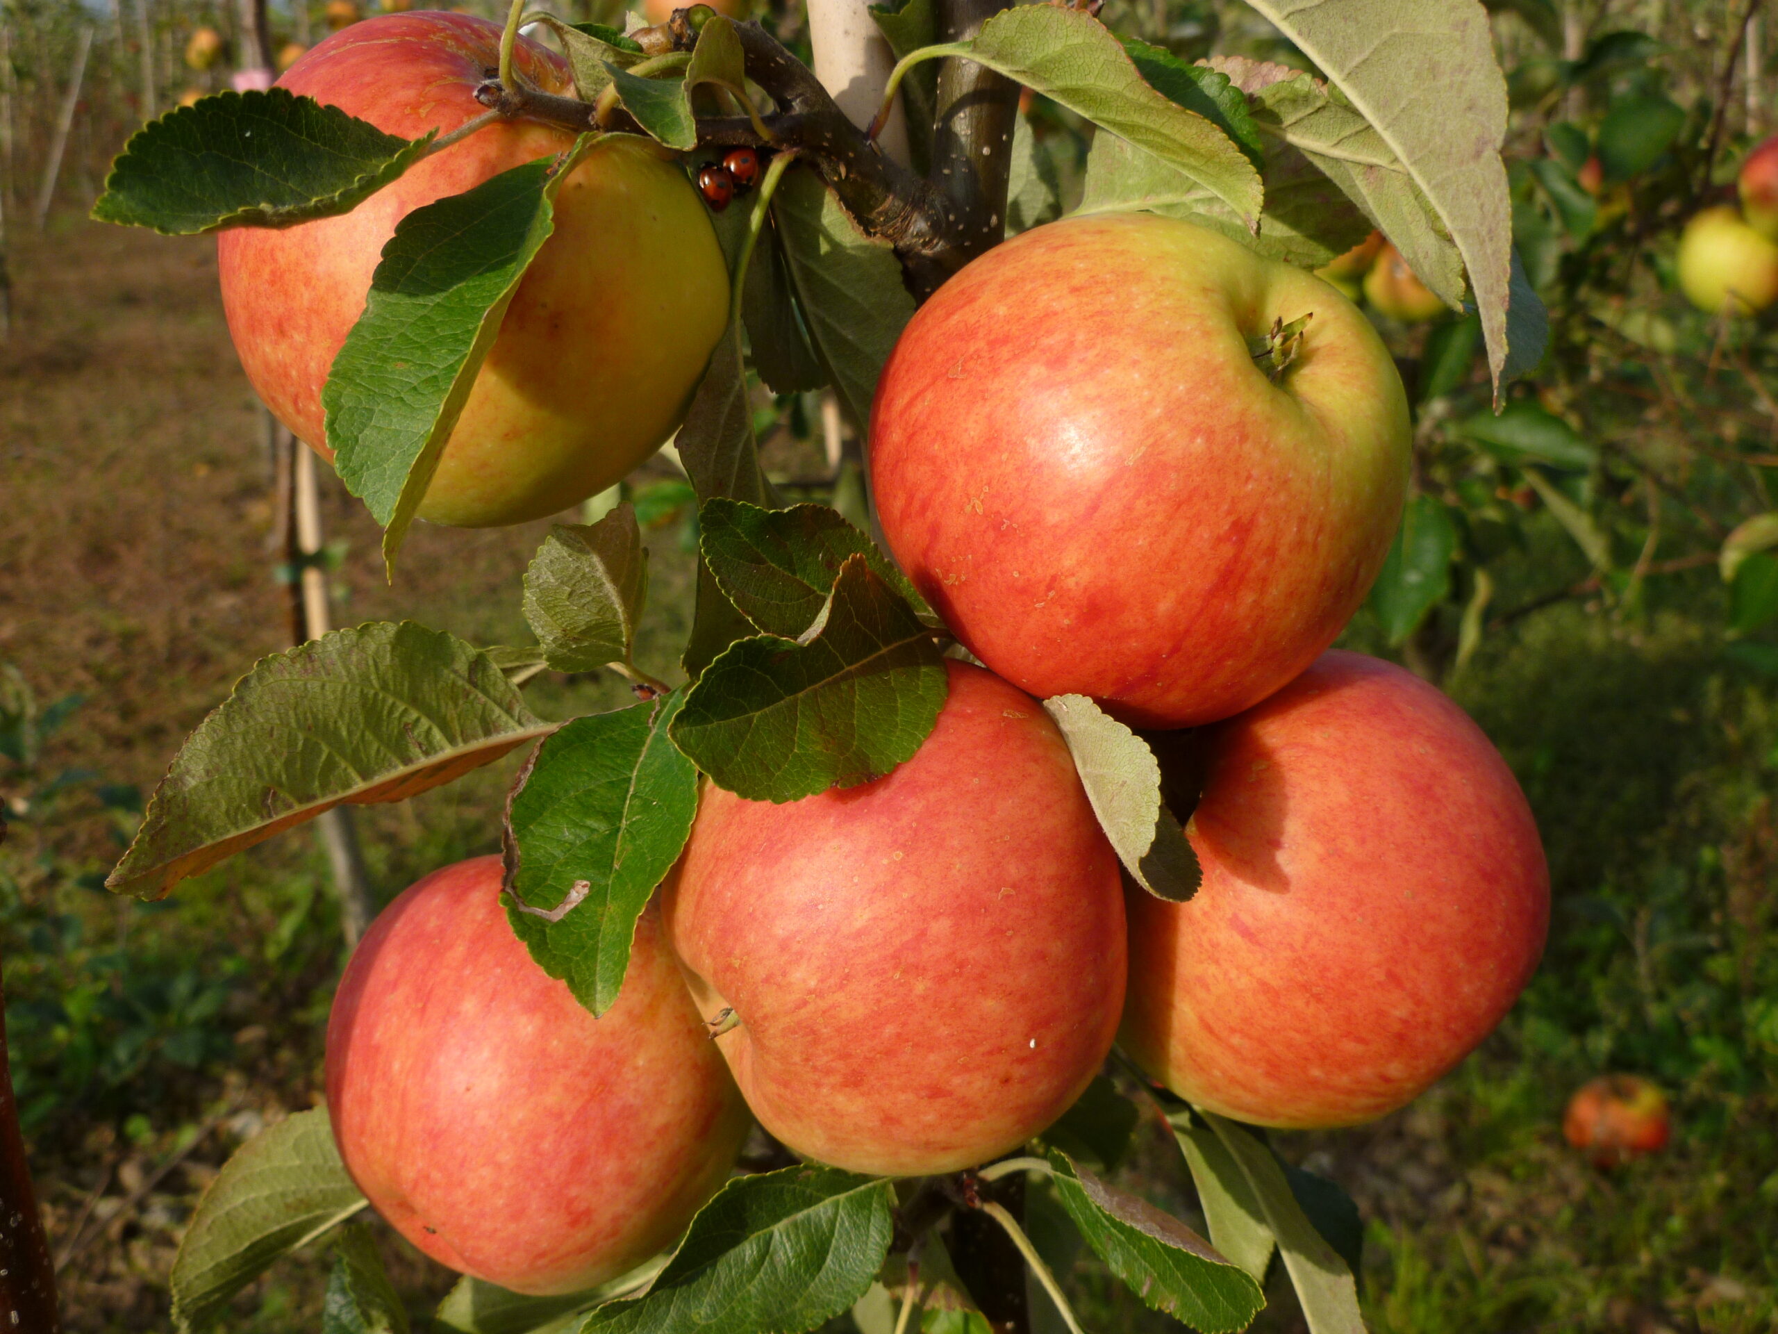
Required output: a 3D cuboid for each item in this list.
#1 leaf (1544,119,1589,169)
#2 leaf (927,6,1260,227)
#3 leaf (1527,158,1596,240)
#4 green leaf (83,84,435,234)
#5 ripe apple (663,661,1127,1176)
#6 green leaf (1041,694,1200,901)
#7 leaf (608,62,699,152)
[{"bbox_3d":[0.440,-0.339,1.300,0.026,0.010,0.044,-16,60,-25],"label":"leaf"},{"bbox_3d":[0.029,-0.082,0.297,0.054,0.024,0.012,33,61,16],"label":"leaf"},{"bbox_3d":[0.419,-0.293,1.250,0.032,0.058,0.018,-34,0,-14],"label":"leaf"},{"bbox_3d":[-0.084,-0.068,0.269,0.042,0.010,0.021,-19,45,-19],"label":"green leaf"},{"bbox_3d":[0.001,0.038,0.314,0.072,0.080,0.080,-30,0,-6],"label":"ripe apple"},{"bbox_3d":[0.034,0.019,0.292,0.019,0.036,0.014,-33,0,-16],"label":"green leaf"},{"bbox_3d":[-0.036,-0.085,0.305,0.012,0.017,0.009,-28,0,-10],"label":"leaf"}]

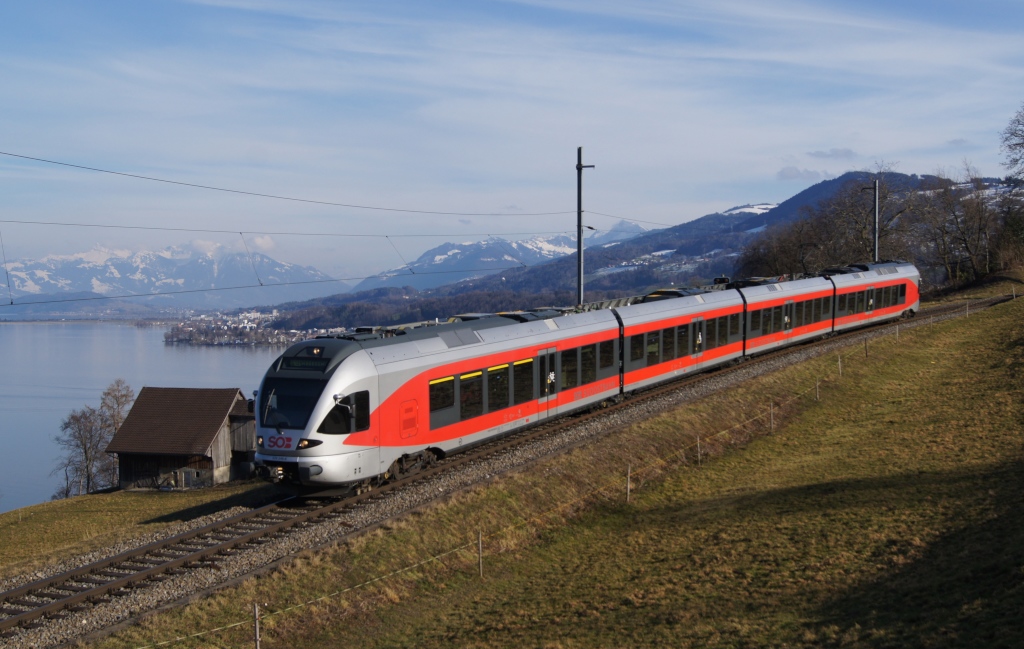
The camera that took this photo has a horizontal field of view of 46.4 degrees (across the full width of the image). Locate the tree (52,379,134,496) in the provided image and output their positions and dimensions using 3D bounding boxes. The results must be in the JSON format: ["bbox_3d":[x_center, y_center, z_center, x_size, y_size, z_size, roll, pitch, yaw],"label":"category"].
[{"bbox_3d":[-41.765,11.223,118.560,8.000,11.800,7.200,0,1,-19],"label":"tree"}]

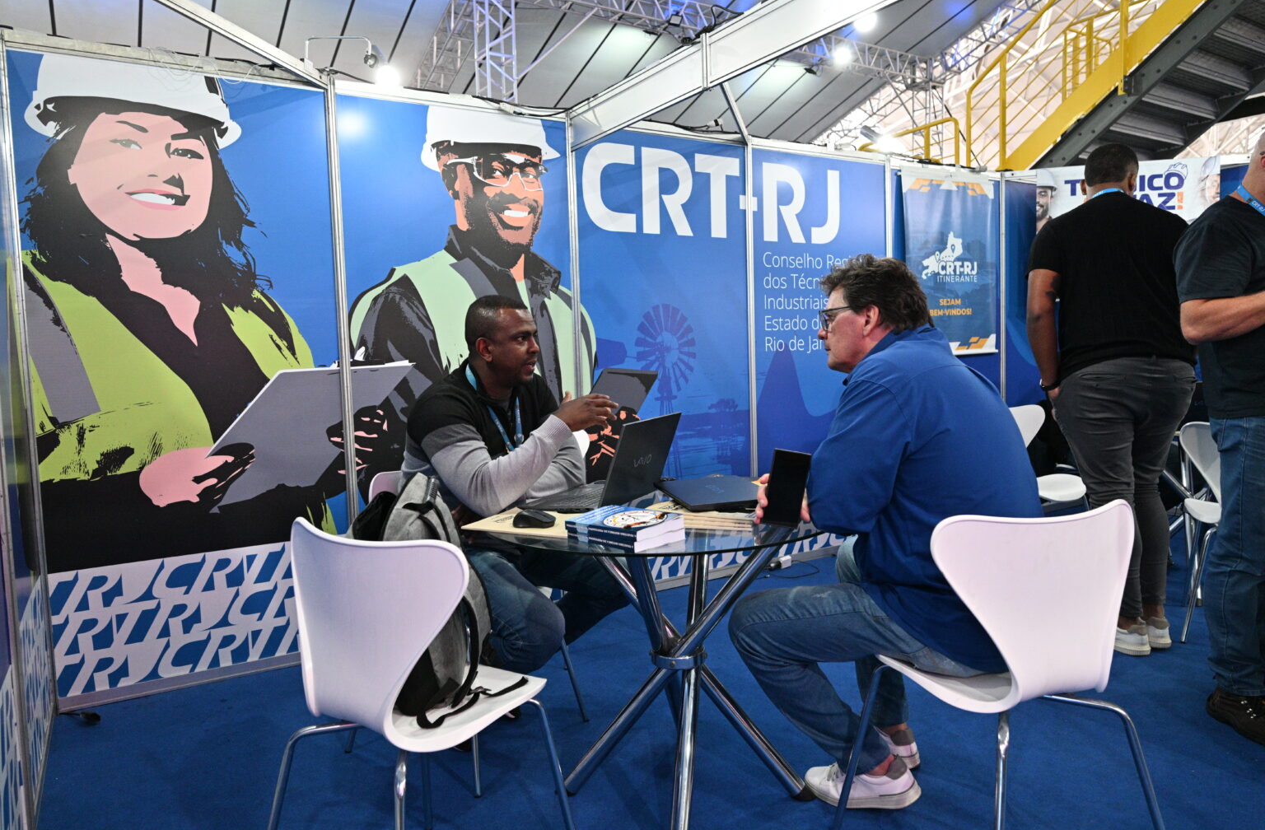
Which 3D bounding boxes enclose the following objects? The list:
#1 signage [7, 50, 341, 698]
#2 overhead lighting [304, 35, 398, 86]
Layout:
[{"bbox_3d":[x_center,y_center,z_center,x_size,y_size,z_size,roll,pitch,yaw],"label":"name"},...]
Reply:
[{"bbox_3d":[-1.523,-0.143,2.849,0.950,2.090,0.040,-4,4,-30],"label":"signage"},{"bbox_3d":[-1.008,-1.266,2.865,0.350,0.190,0.090,-1,4,15],"label":"overhead lighting"}]

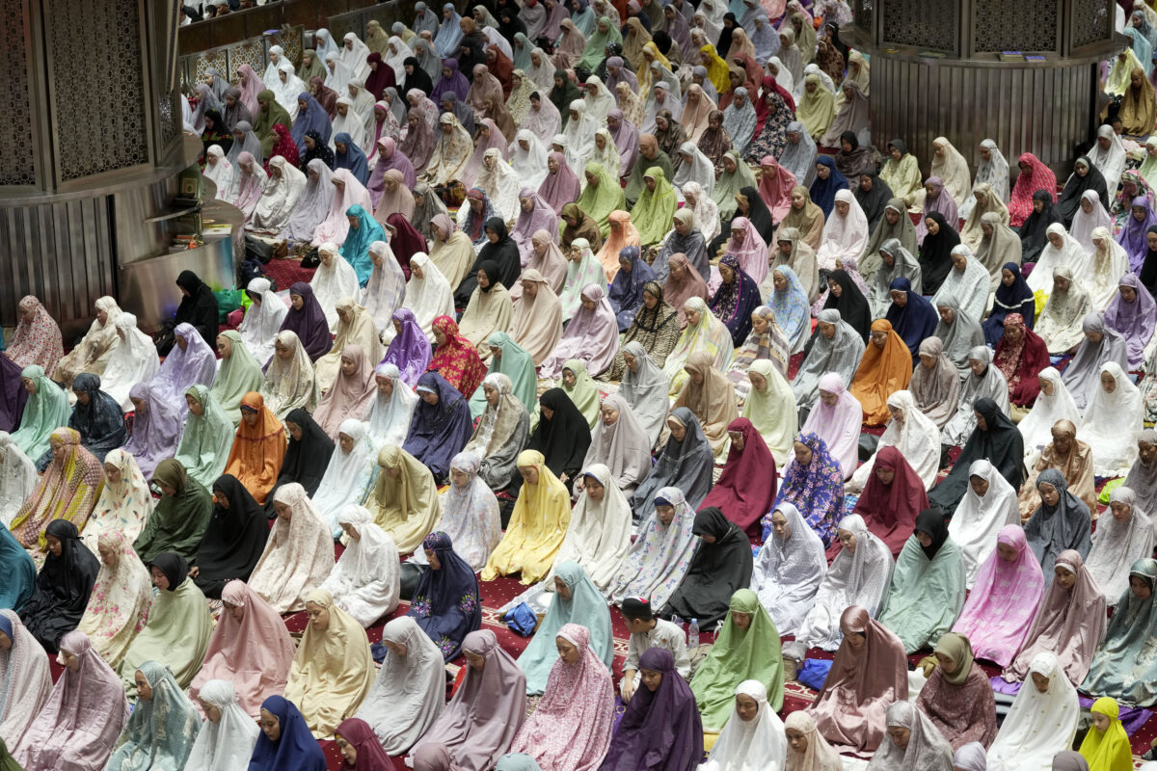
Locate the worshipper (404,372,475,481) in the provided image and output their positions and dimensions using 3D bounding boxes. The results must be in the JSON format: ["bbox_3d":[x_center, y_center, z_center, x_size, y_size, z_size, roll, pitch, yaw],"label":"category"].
[{"bbox_3d":[-1.187,0.294,18.994,0.476,0.842,0.686,10,21,29],"label":"worshipper"}]

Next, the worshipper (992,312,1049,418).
[{"bbox_3d":[3.833,-0.249,19.415,0.490,0.800,0.697,8,21,25],"label":"worshipper"}]

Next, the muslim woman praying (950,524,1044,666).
[{"bbox_3d":[2.771,1.310,14.814,0.526,0.815,0.724,12,22,33],"label":"muslim woman praying"}]

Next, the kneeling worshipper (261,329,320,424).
[{"bbox_3d":[-2.524,-0.104,19.790,0.490,0.800,0.660,7,19,25],"label":"kneeling worshipper"}]

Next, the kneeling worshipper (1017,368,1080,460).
[{"bbox_3d":[3.705,0.228,17.483,0.516,0.766,0.687,10,22,30],"label":"kneeling worshipper"}]

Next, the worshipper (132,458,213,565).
[{"bbox_3d":[-3.151,0.911,17.304,0.474,0.777,0.665,10,21,29],"label":"worshipper"}]

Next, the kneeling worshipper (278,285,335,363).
[{"bbox_3d":[-2.844,-0.616,22.955,0.520,0.817,0.690,9,17,34],"label":"kneeling worshipper"}]

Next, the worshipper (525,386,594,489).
[{"bbox_3d":[-0.146,0.375,17.243,0.489,0.782,0.649,12,23,33],"label":"worshipper"}]

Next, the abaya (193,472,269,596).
[{"bbox_3d":[-2.511,1.006,16.006,0.496,0.807,0.650,10,21,29],"label":"abaya"}]

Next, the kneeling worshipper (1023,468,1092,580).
[{"bbox_3d":[3.574,1.012,16.689,0.455,0.816,0.665,10,21,29],"label":"kneeling worshipper"}]

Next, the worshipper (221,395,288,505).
[{"bbox_3d":[-2.684,0.470,18.516,0.432,0.842,0.638,10,21,29],"label":"worshipper"}]

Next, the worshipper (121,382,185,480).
[{"bbox_3d":[-3.338,0.334,17.566,0.478,0.768,0.609,10,22,30],"label":"worshipper"}]

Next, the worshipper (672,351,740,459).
[{"bbox_3d":[0.997,0.132,17.837,0.510,0.818,0.690,10,22,30],"label":"worshipper"}]

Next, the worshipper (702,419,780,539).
[{"bbox_3d":[1.232,0.644,17.131,0.510,0.820,0.720,10,21,32],"label":"worshipper"}]

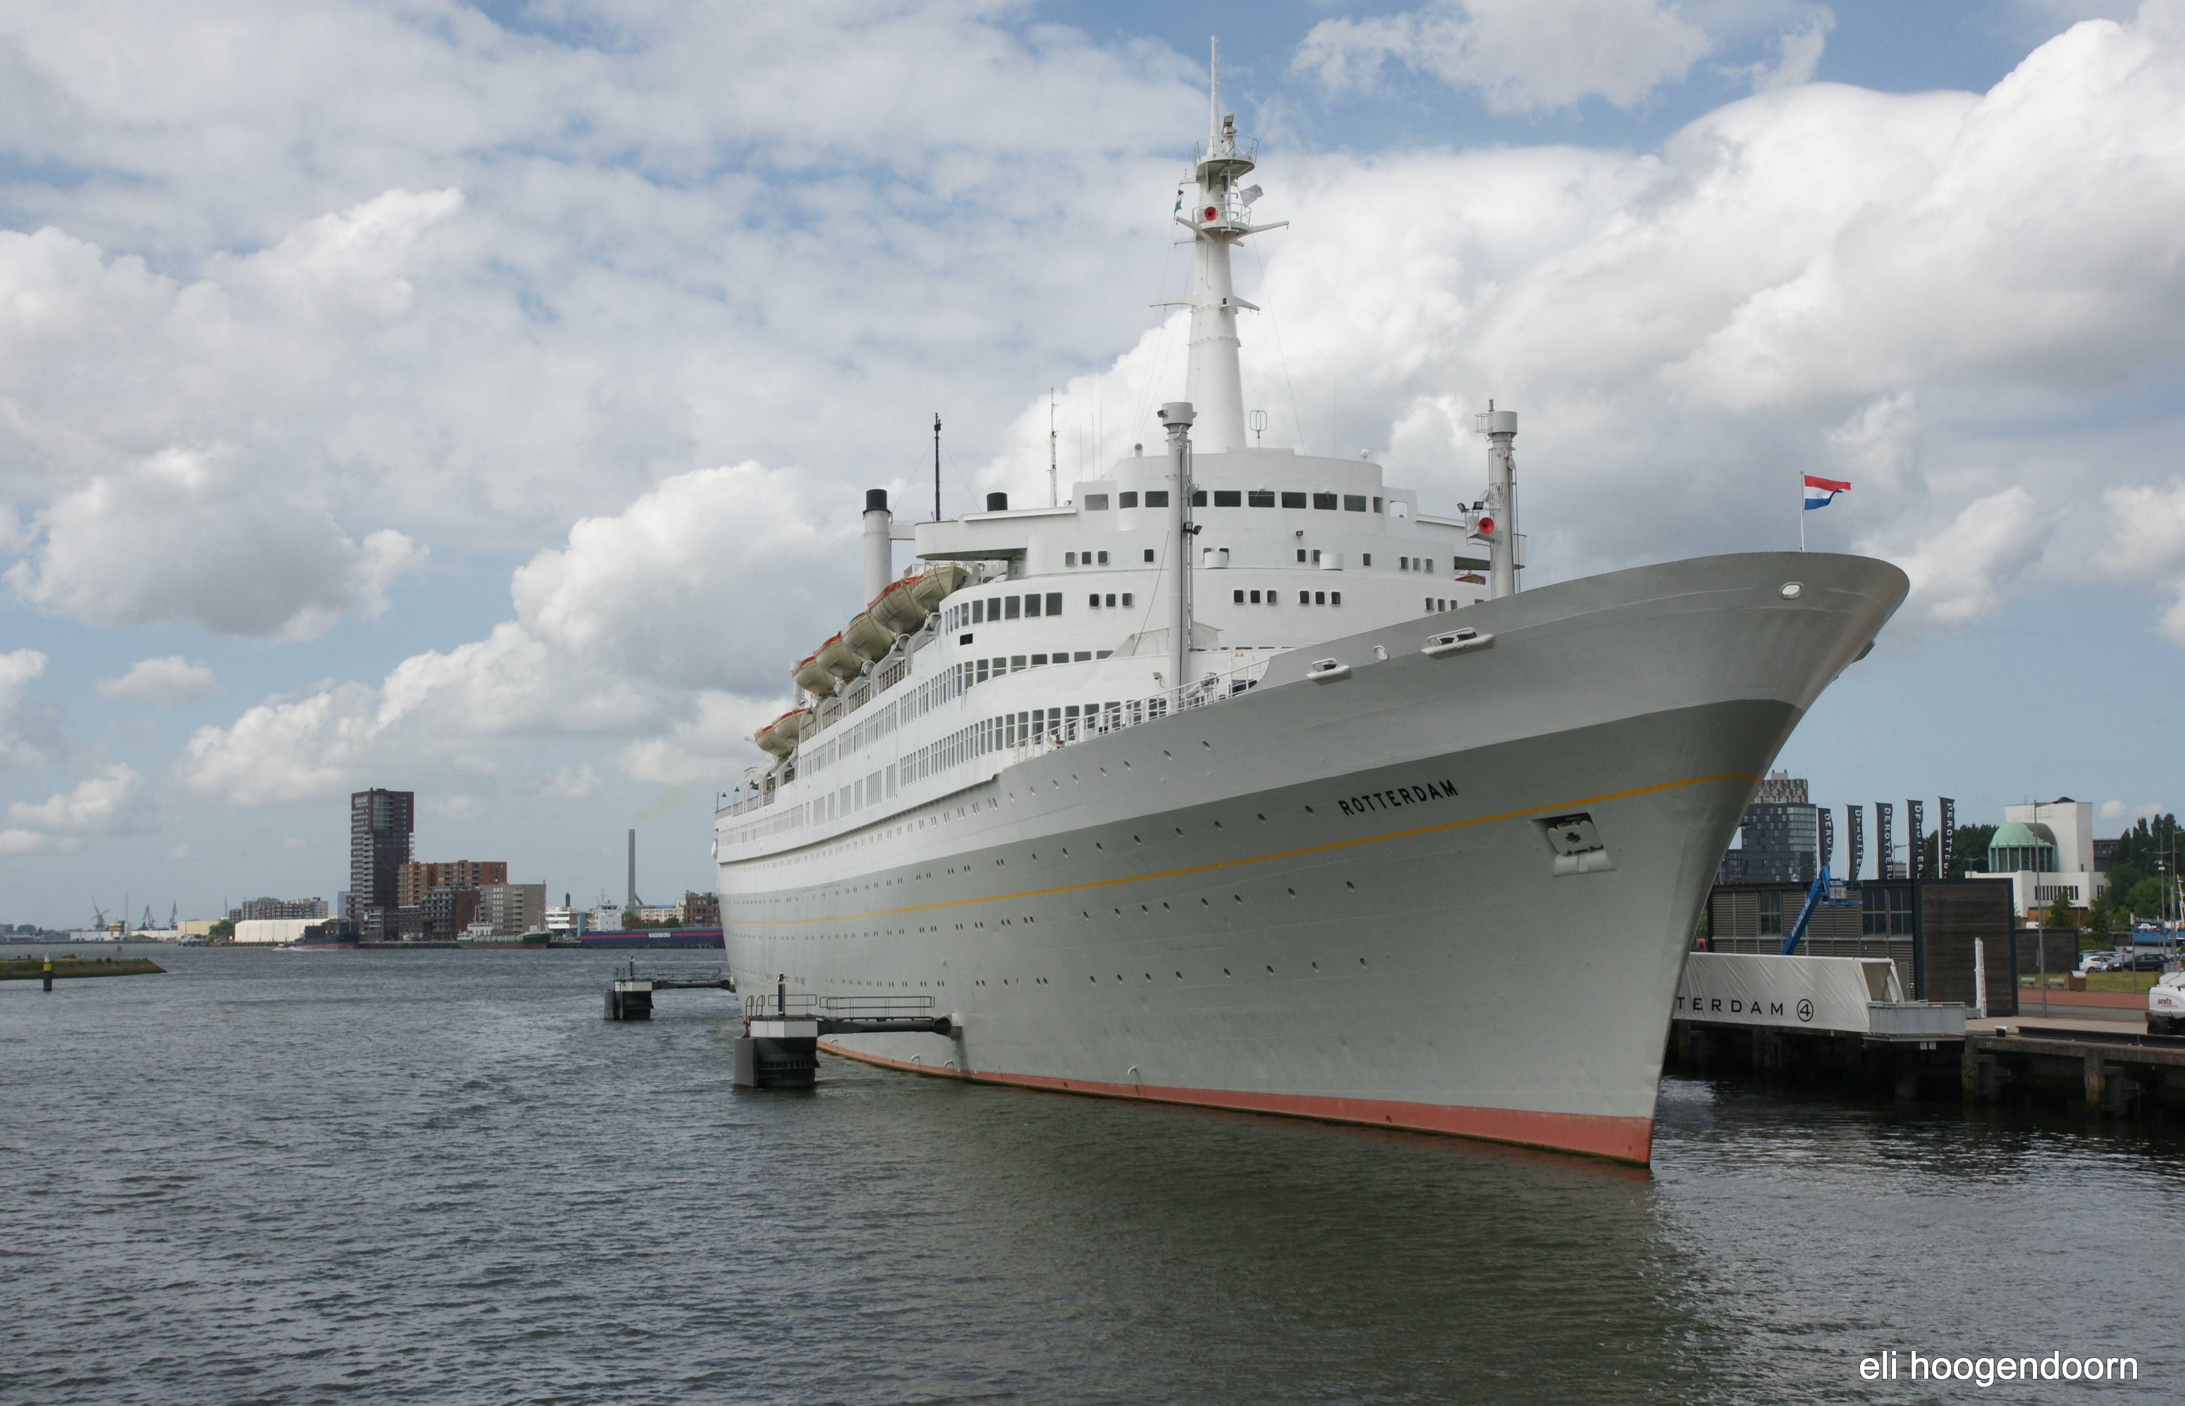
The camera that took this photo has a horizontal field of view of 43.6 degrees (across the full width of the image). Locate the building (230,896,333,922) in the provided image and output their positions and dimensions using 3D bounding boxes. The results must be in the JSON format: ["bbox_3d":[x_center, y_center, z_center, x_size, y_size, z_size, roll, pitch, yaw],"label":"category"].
[{"bbox_3d":[-594.236,156.029,1994.256,73.000,30.400,25.000,1,-5,-16],"label":"building"}]

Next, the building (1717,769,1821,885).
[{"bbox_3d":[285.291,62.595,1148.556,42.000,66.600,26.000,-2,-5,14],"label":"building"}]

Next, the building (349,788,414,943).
[{"bbox_3d":[-333.932,76.547,1287.807,20.000,70.100,29.000,2,-5,-31],"label":"building"}]

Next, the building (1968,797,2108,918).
[{"bbox_3d":[277.036,48.153,805.462,37.000,39.600,21.000,4,-6,-40],"label":"building"}]

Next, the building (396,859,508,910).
[{"bbox_3d":[-289.287,90.413,1243.384,14.000,34.600,72.000,4,-6,-41],"label":"building"}]

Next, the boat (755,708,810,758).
[{"bbox_3d":[-23.014,2.281,203.769,3.300,2.900,9.600,1,-5,-13],"label":"boat"}]

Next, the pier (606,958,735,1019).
[{"bbox_3d":[-35.892,24.177,231.330,10.800,5.100,4.800,1,-5,-13],"label":"pier"}]

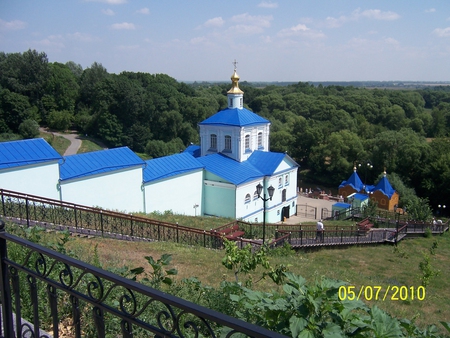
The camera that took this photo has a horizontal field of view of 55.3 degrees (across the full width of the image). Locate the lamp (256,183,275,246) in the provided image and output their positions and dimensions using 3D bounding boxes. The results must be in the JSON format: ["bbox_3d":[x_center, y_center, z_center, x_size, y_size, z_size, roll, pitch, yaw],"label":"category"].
[{"bbox_3d":[2.306,2.955,24.915,1.120,4.200,0.400,8,14,35],"label":"lamp"}]

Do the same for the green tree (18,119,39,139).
[{"bbox_3d":[-62.923,-12.861,138.000,6.600,6.600,6.400,0,11,0],"label":"green tree"}]

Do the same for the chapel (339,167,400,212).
[{"bbox_3d":[29.535,3.078,86.971,4.600,8.000,11.200,-10,15,-41],"label":"chapel"}]

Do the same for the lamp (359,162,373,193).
[{"bbox_3d":[26.704,2.860,81.869,2.400,8.800,2.200,0,11,0],"label":"lamp"}]

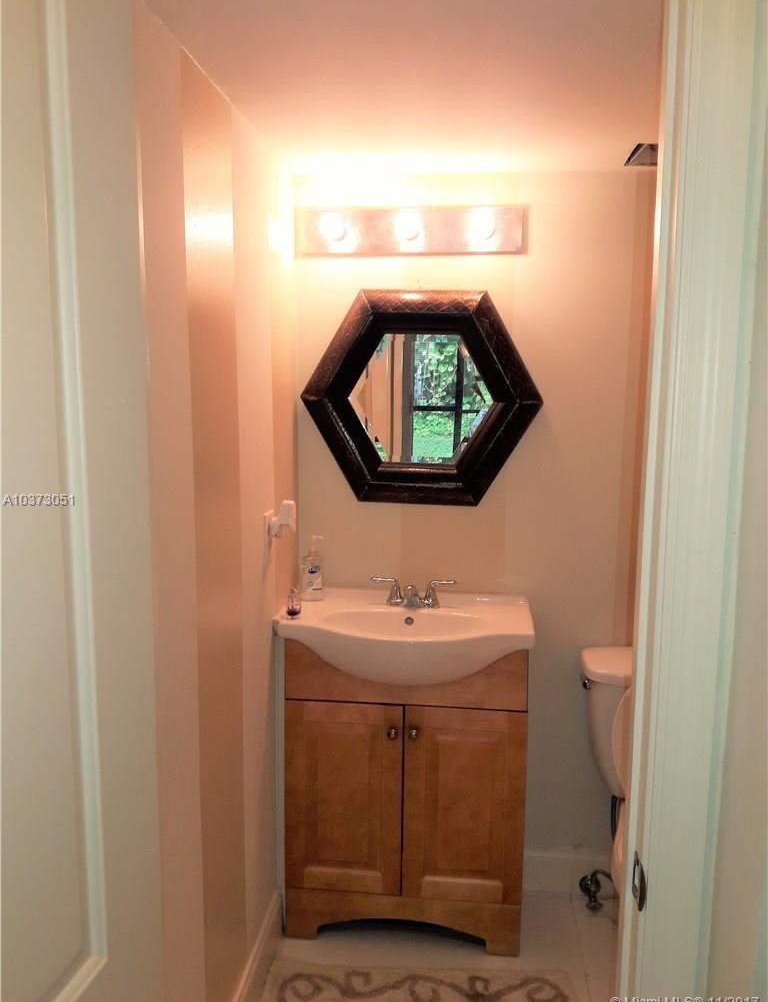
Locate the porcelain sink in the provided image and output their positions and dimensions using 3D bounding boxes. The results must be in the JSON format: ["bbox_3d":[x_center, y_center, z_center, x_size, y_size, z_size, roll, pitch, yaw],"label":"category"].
[{"bbox_3d":[0.056,0.369,2.126,0.630,0.166,0.447,1,8,6],"label":"porcelain sink"}]

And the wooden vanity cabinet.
[{"bbox_3d":[0.063,0.734,2.248,0.609,0.840,0.307,1,8,6],"label":"wooden vanity cabinet"}]

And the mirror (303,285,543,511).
[{"bbox_3d":[0.100,-0.276,2.232,0.648,0.570,0.050,2,8,6],"label":"mirror"}]

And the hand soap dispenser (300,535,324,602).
[{"bbox_3d":[-0.190,0.180,2.234,0.062,0.175,0.042,-2,8,-19],"label":"hand soap dispenser"}]

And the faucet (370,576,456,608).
[{"bbox_3d":[0.073,0.242,2.164,0.229,0.076,0.130,1,8,6],"label":"faucet"}]

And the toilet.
[{"bbox_3d":[0.723,0.805,1.980,0.472,0.780,0.680,1,8,6],"label":"toilet"}]

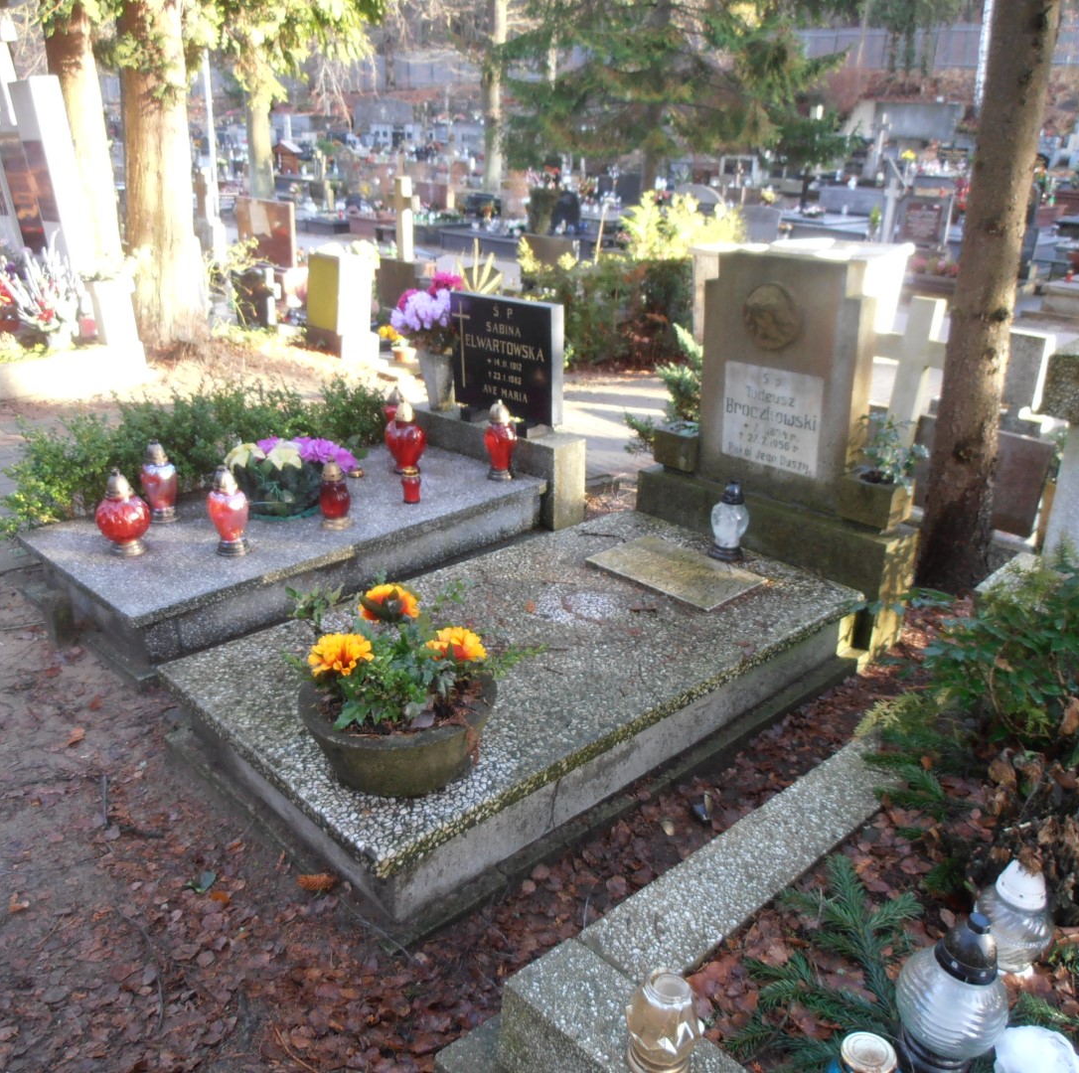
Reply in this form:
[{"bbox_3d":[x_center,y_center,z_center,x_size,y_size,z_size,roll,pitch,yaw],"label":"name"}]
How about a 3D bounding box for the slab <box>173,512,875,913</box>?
[{"bbox_3d":[0.012,0.361,2.884,1.824,0.202,1.003,-19,29,-40],"label":"slab"}]

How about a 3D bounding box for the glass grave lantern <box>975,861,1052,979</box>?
[{"bbox_3d":[0.887,0.696,1.846,0.134,0.224,0.134,-18,28,-41],"label":"glass grave lantern"}]

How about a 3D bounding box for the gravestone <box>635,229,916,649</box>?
[{"bbox_3d":[0.791,-0.327,3.340,0.216,1.179,1.003,-19,29,-40],"label":"gravestone"}]

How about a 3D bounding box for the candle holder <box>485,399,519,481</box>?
[{"bbox_3d":[-0.149,-0.385,3.955,0.129,0.313,0.129,1,21,0],"label":"candle holder"}]

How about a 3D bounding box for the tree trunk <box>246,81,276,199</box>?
[{"bbox_3d":[-6.022,-8.542,21.459,0.500,2.560,0.500,-18,28,-41],"label":"tree trunk"}]

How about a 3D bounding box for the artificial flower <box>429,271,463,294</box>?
[{"bbox_3d":[-0.426,-1.156,4.531,0.144,0.125,0.163,-19,29,-40],"label":"artificial flower"}]

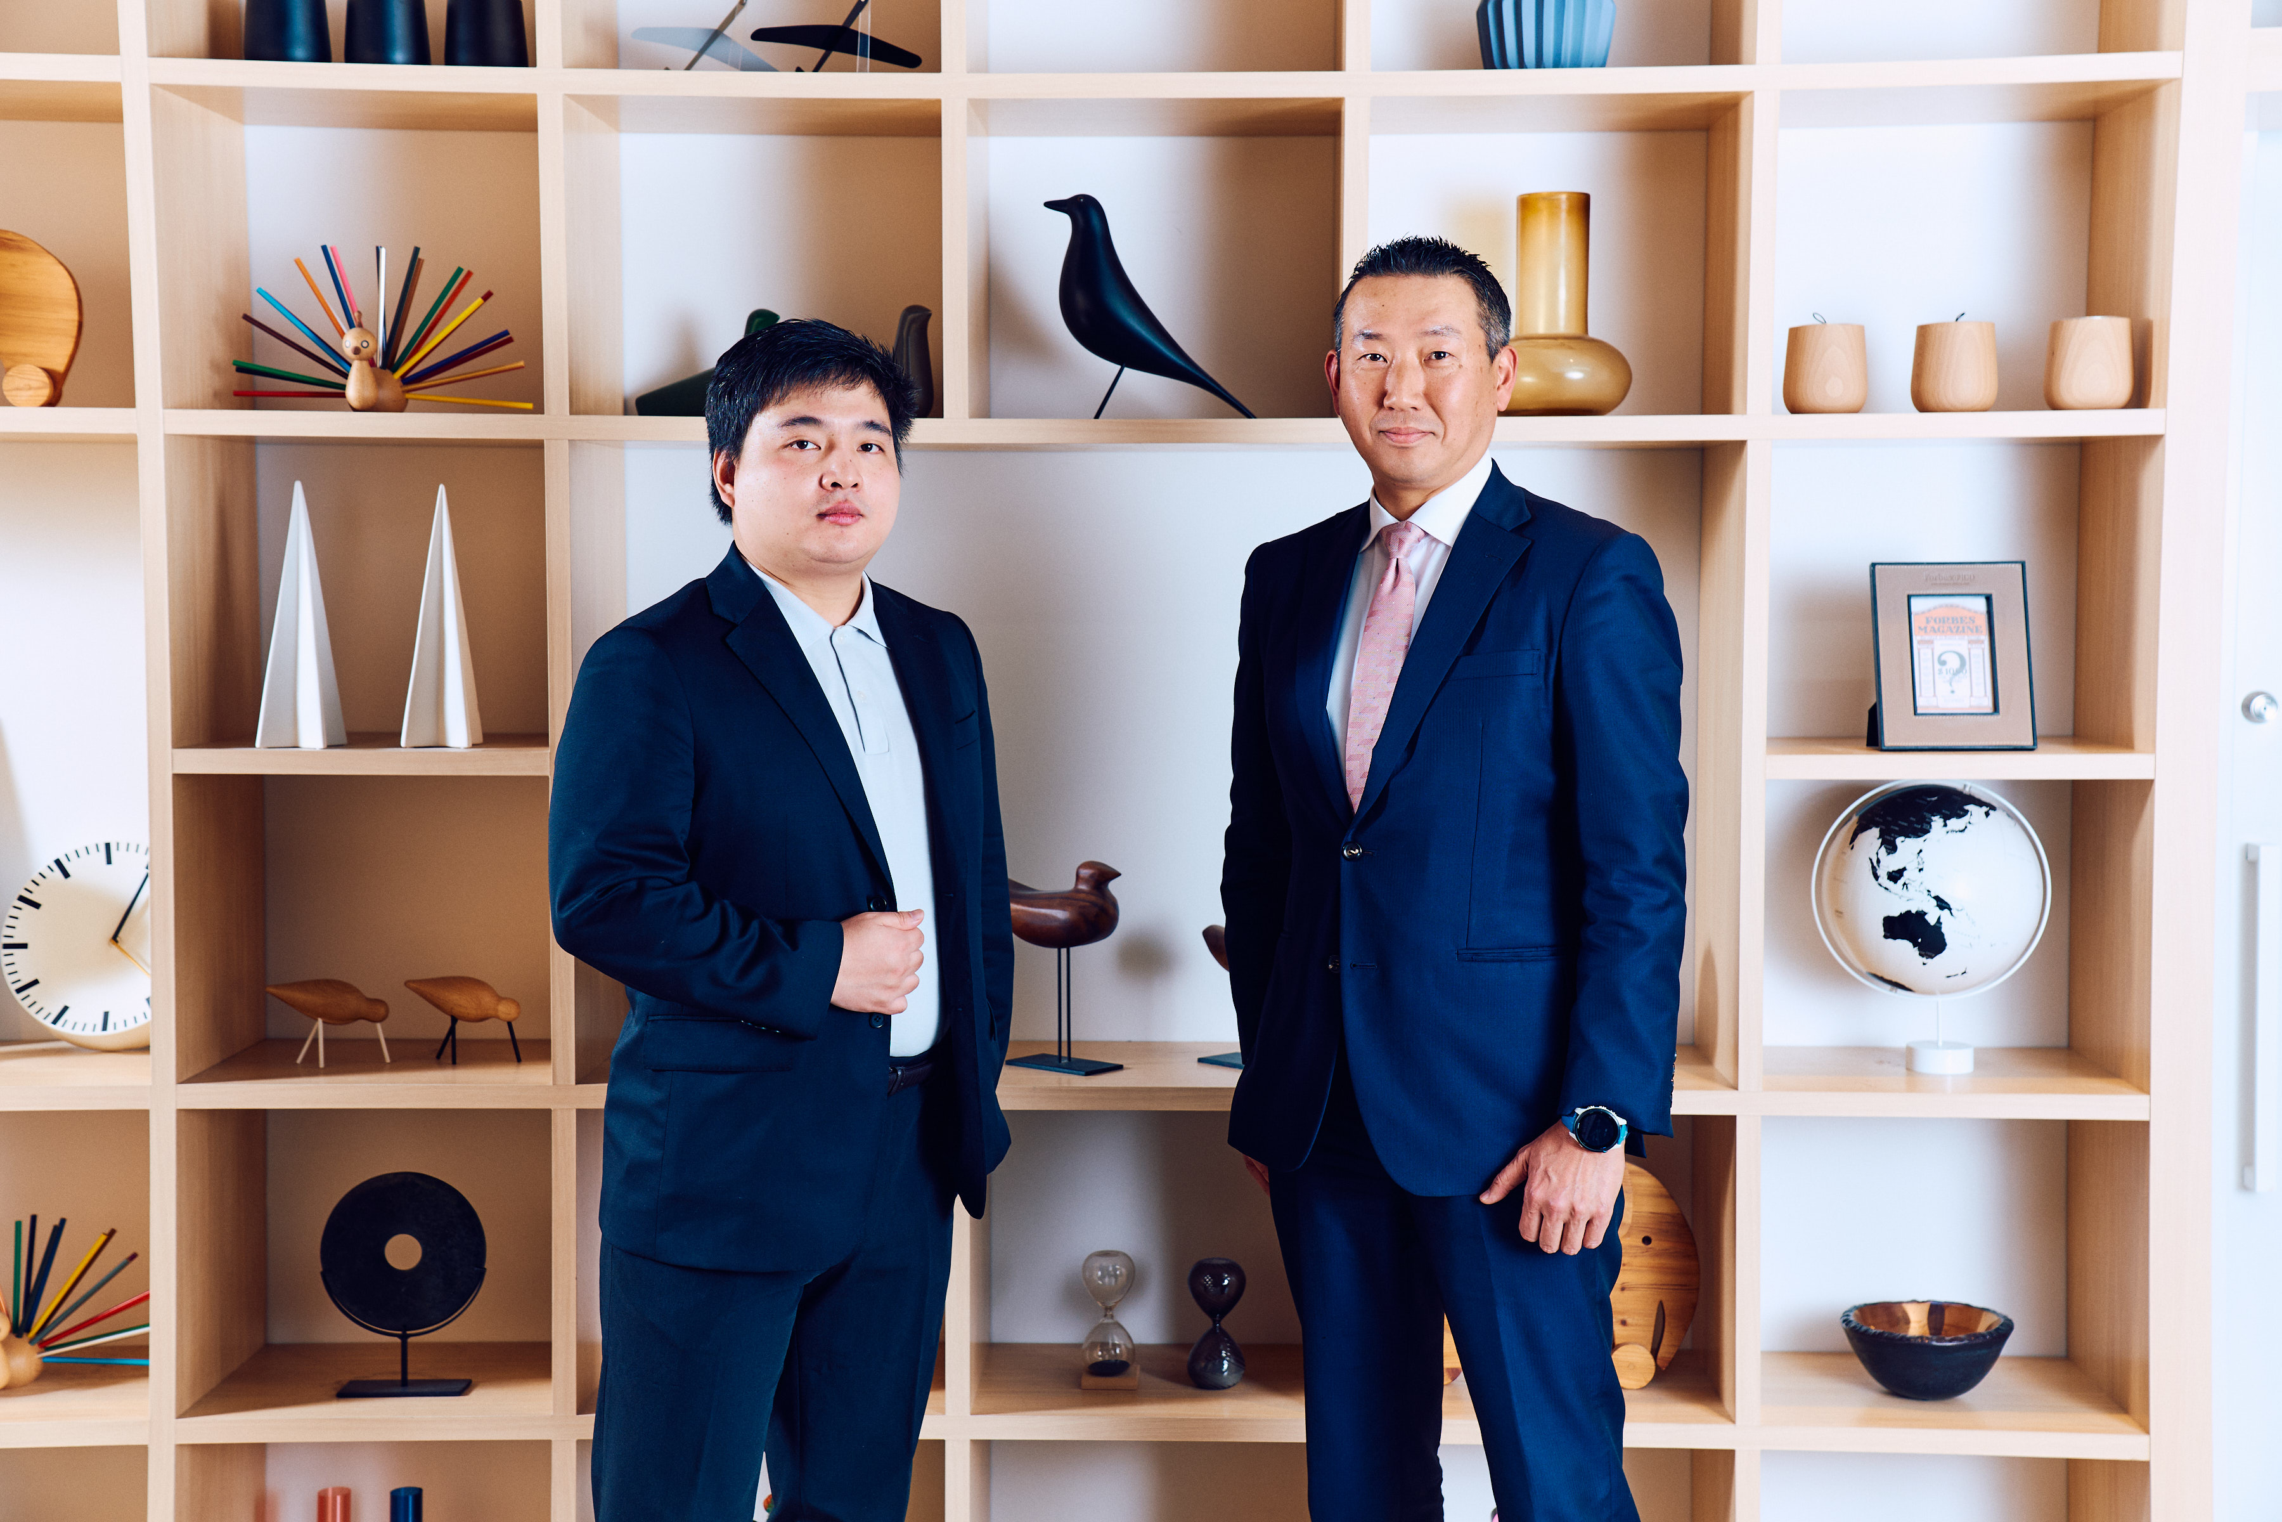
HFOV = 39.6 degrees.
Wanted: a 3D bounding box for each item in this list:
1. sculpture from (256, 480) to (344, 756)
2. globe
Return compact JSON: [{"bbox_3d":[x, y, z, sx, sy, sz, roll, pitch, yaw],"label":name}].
[{"bbox_3d":[-1.023,-0.178,3.863,0.084,0.319,0.086,0,4,2],"label":"sculpture"},{"bbox_3d":[1.008,0.160,4.037,0.292,0.291,0.268,0,4,1],"label":"globe"}]

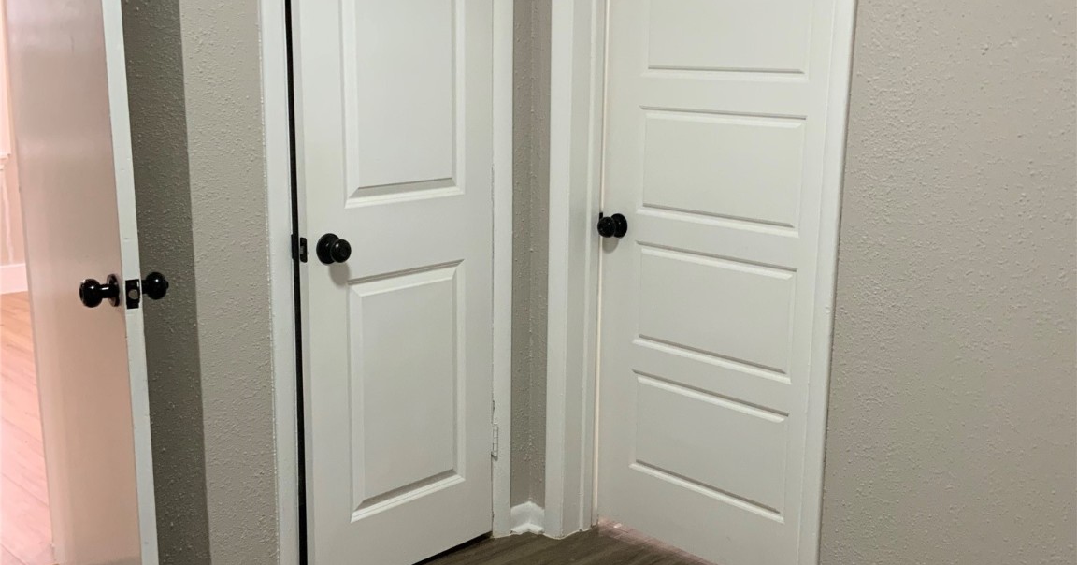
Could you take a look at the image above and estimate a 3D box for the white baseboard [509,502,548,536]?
[{"bbox_3d":[-0.030,0.677,3.464,0.082,0.083,0.082,-11,16,-44],"label":"white baseboard"}]

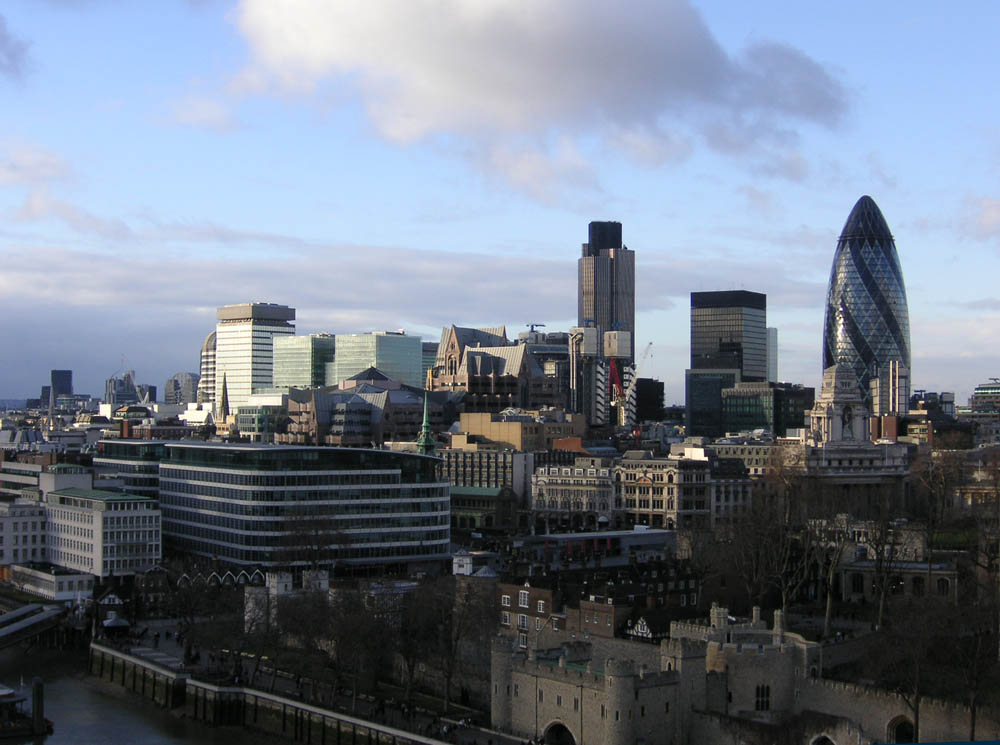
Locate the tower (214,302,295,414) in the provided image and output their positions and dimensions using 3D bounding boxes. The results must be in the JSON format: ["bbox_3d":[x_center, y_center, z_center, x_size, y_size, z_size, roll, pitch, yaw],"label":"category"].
[{"bbox_3d":[-139.320,8.170,822.550,30.500,92.000,32.700,-1,-2,39],"label":"tower"}]

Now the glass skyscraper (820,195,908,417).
[{"bbox_3d":[248.970,-29.990,977.750,56.500,180.000,56.500,0,-1,14],"label":"glass skyscraper"}]

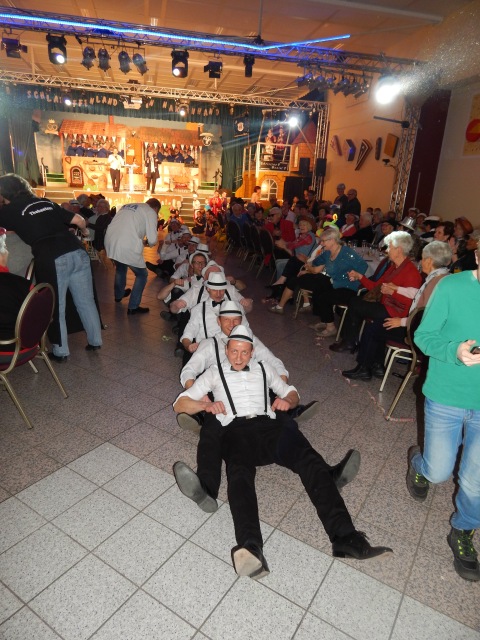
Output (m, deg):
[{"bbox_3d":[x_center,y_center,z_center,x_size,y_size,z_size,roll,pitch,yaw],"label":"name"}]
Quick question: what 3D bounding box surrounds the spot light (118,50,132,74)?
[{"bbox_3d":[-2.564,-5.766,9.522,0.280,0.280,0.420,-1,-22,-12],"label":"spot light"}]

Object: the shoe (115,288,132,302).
[{"bbox_3d":[-1.619,-0.338,6.017,0.105,0.115,0.285,10,19,21],"label":"shoe"}]

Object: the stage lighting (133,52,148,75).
[{"bbox_3d":[-2.024,-5.208,8.650,0.230,0.230,0.380,10,-24,22],"label":"stage lighting"}]

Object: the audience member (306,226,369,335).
[{"bbox_3d":[1.165,-0.443,4.986,0.690,1.190,0.490,-5,19,-24],"label":"audience member"}]

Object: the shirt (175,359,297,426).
[{"bbox_3d":[-0.030,0.478,2.840,0.770,0.290,0.530,0,48,-8],"label":"shirt"}]

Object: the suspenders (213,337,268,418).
[{"bbox_3d":[0.041,0.465,2.899,0.310,0.190,0.500,-12,45,-1],"label":"suspenders"}]

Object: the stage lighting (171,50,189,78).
[{"bbox_3d":[-1.242,-5.277,8.800,0.360,0.480,0.300,8,18,16],"label":"stage lighting"}]

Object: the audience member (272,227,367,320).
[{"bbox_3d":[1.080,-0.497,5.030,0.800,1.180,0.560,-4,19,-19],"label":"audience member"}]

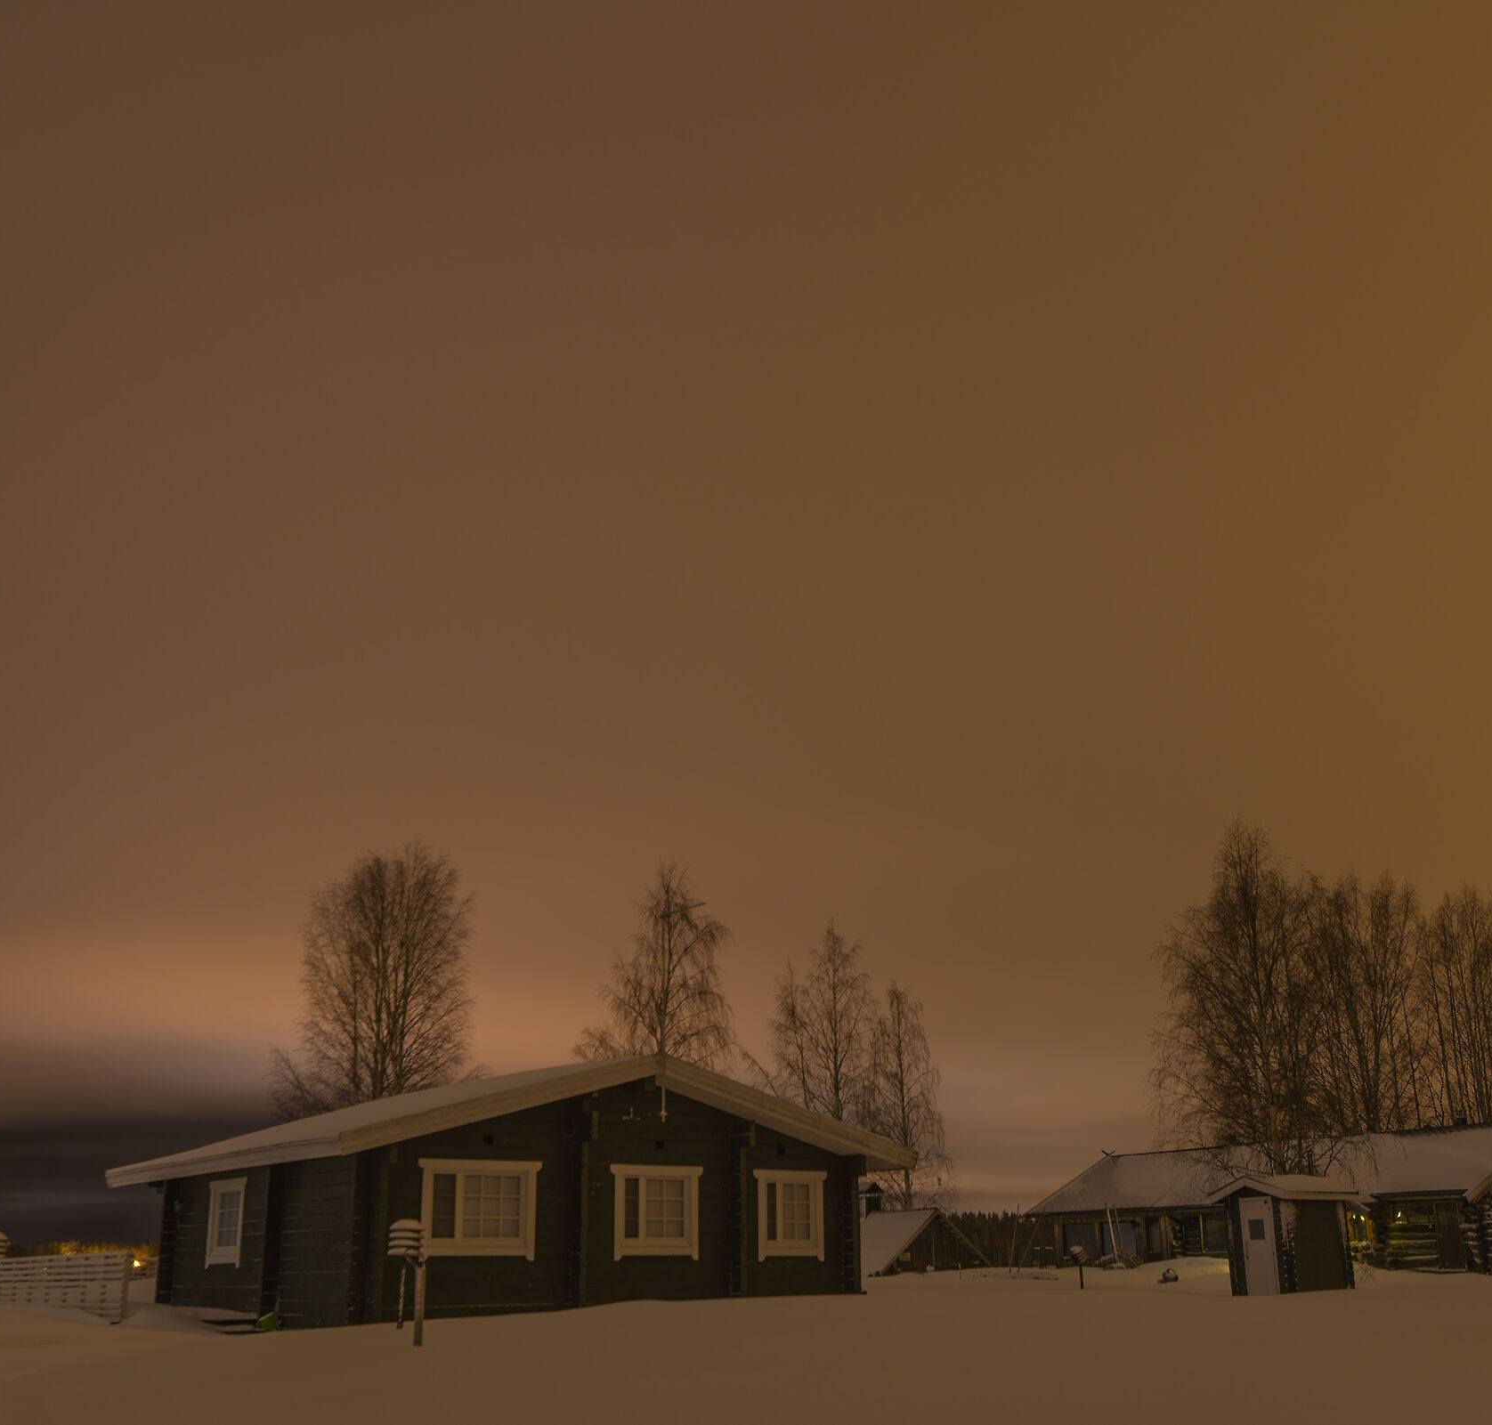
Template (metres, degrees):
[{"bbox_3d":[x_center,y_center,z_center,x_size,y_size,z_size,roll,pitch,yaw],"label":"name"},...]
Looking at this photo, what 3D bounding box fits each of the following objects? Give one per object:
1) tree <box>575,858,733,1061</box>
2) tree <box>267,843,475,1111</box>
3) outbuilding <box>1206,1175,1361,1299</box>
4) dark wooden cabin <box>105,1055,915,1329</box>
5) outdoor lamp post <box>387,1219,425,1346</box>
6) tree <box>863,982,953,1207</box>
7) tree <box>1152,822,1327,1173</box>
[{"bbox_3d":[-2.411,11.458,57.160,5.300,13.502,5.300,0,-18,-2],"label":"tree"},{"bbox_3d":[-10.742,10.075,51.260,6.000,12.922,6.000,3,-18,-11],"label":"tree"},{"bbox_3d":[10.747,10.536,35.768,2.200,2.320,2.250,10,-20,-30],"label":"outbuilding"},{"bbox_3d":[-3.949,7.803,28.686,9.733,3.696,9.318,12,-22,-35],"label":"dark wooden cabin"},{"bbox_3d":[-3.218,5.394,16.870,0.348,1.145,0.330,0,-17,0],"label":"outdoor lamp post"},{"bbox_3d":[6.359,15.872,68.092,3.800,11.137,3.800,-2,-18,5],"label":"tree"},{"bbox_3d":[13.748,8.858,47.605,5.000,12.214,5.000,-5,-18,15],"label":"tree"}]

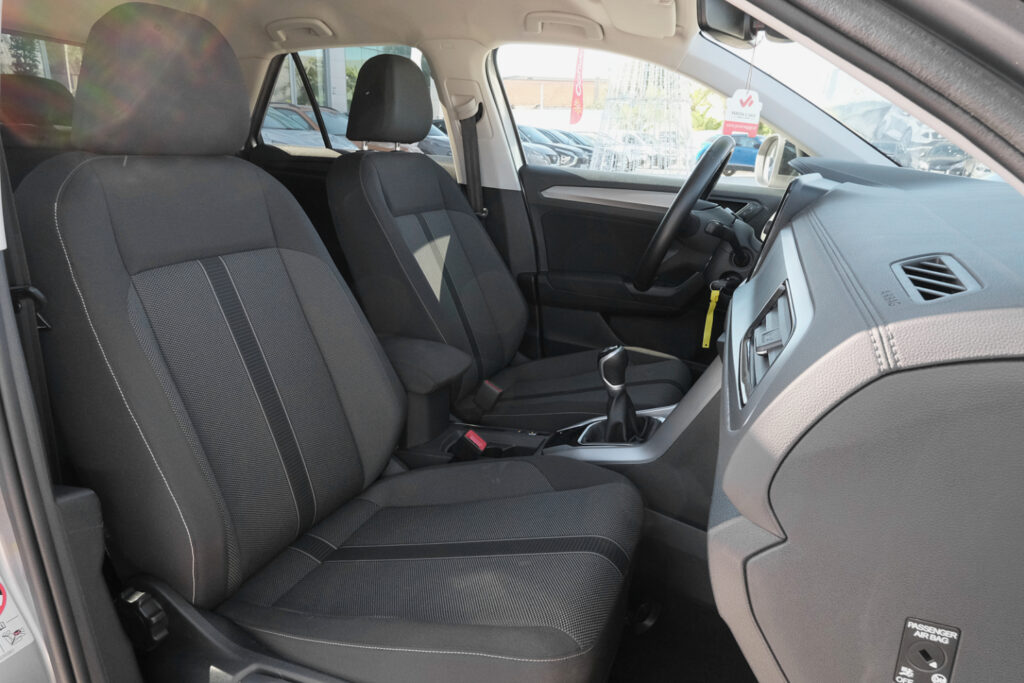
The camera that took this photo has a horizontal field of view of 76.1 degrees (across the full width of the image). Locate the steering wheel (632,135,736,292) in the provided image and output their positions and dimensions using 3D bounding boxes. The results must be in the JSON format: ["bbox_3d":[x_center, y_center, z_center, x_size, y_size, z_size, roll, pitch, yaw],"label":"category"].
[{"bbox_3d":[0.383,-0.268,1.437,0.090,0.370,0.370,29,23,7],"label":"steering wheel"}]

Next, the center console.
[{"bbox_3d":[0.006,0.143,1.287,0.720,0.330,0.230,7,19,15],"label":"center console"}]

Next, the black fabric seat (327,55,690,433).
[{"bbox_3d":[0.027,-0.172,1.578,0.850,0.950,0.520,7,19,15],"label":"black fabric seat"}]

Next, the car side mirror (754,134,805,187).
[{"bbox_3d":[0.752,-0.499,1.837,0.130,0.150,0.220,4,18,4],"label":"car side mirror"}]

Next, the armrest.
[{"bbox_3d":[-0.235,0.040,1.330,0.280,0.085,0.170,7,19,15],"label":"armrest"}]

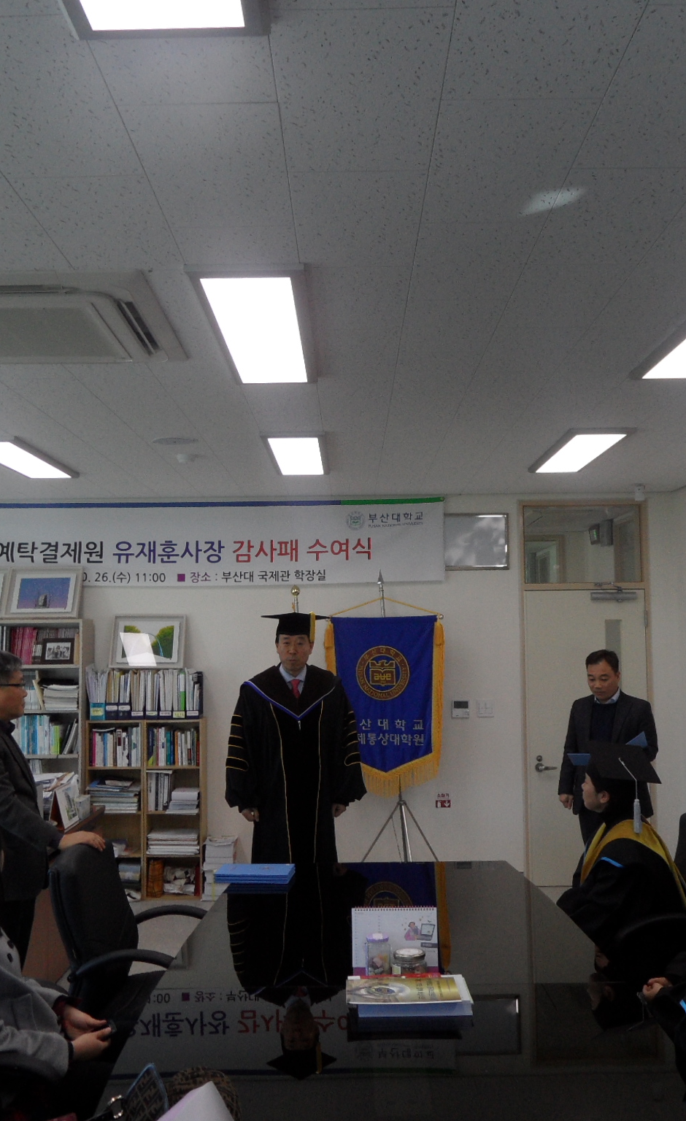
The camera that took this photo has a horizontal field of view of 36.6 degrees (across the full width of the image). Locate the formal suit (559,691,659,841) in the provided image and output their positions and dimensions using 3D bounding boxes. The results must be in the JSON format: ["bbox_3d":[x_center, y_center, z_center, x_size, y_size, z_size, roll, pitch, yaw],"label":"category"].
[{"bbox_3d":[1.451,1.379,5.651,0.510,1.330,0.340,-3,-5,27],"label":"formal suit"}]

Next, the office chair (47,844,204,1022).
[{"bbox_3d":[-0.681,1.535,3.723,0.620,0.950,0.610,-1,-4,10],"label":"office chair"}]

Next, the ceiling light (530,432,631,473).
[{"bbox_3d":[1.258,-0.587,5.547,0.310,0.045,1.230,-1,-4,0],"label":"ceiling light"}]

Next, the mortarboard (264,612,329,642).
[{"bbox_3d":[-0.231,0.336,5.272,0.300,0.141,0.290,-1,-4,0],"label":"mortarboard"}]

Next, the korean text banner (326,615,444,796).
[{"bbox_3d":[0.275,0.952,6.796,0.773,1.174,0.060,-1,-4,0],"label":"korean text banner"}]

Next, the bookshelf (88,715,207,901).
[{"bbox_3d":[-1.311,1.666,7.008,0.759,1.188,0.290,-1,-4,0],"label":"bookshelf"}]

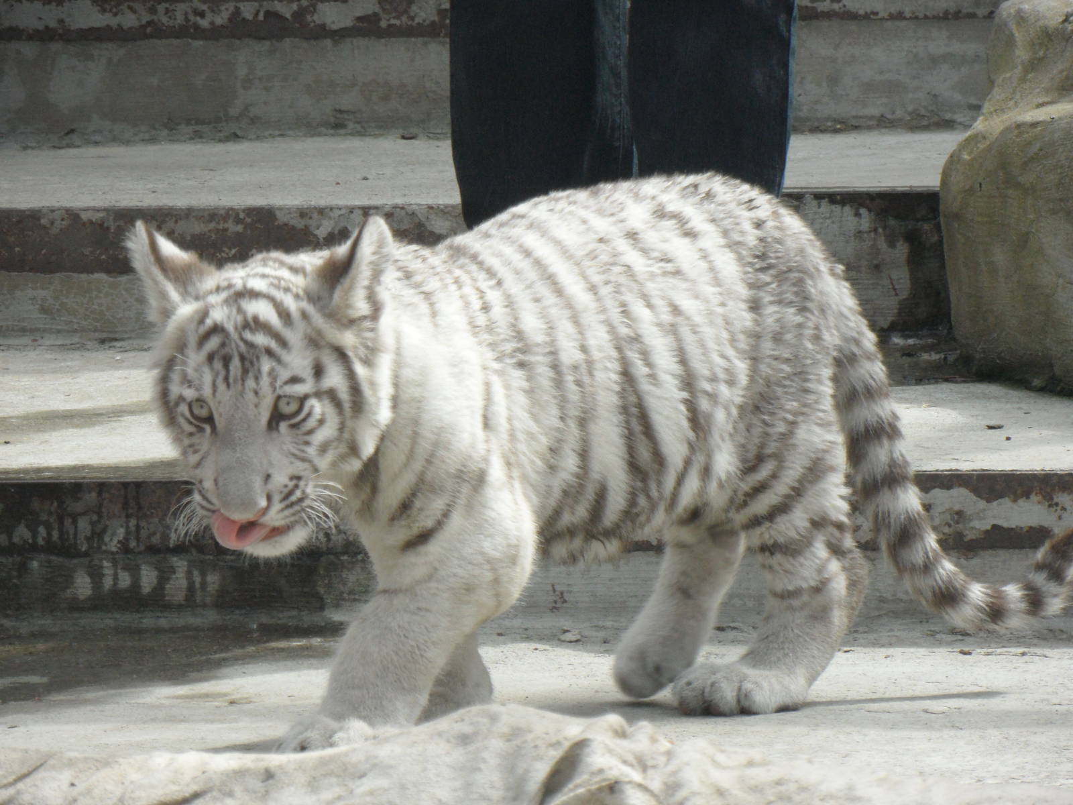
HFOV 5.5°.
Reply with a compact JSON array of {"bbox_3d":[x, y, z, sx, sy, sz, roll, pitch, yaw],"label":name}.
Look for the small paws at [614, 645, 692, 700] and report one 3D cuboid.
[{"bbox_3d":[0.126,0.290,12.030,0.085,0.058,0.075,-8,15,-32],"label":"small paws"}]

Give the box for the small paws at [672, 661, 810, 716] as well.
[{"bbox_3d":[0.218,0.307,12.000,0.125,0.052,0.095,-11,17,-42],"label":"small paws"}]

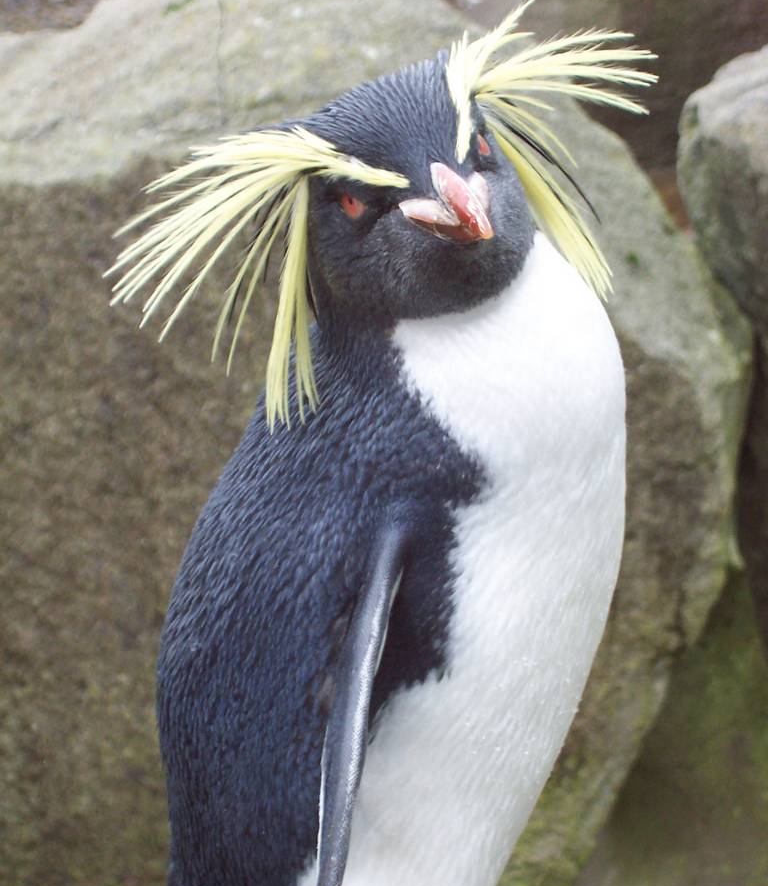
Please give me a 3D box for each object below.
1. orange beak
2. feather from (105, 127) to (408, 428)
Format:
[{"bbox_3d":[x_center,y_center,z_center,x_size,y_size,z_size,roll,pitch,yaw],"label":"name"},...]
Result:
[{"bbox_3d":[0.025,-0.084,1.155,0.031,0.023,0.041,-25,34,-14],"label":"orange beak"},{"bbox_3d":[-0.046,-0.062,1.200,0.102,0.095,0.060,-23,22,-19],"label":"feather"}]

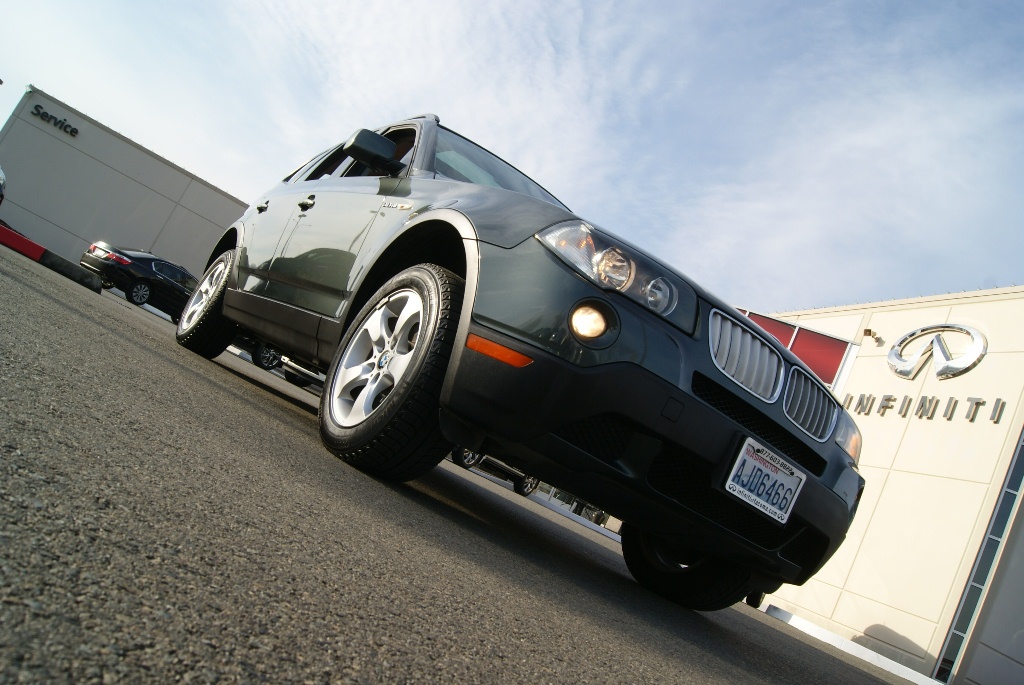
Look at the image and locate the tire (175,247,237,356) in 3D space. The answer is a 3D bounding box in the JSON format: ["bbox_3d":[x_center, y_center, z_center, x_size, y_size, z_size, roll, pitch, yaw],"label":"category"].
[{"bbox_3d":[-1.812,-0.242,4.782,0.240,0.690,0.690,31,-10,-31],"label":"tire"}]

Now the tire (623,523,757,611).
[{"bbox_3d":[0.780,0.751,3.216,0.240,0.690,0.690,31,-10,-31],"label":"tire"}]

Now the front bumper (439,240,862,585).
[{"bbox_3d":[0.597,0.354,2.337,1.840,0.570,0.500,31,-10,-31],"label":"front bumper"}]

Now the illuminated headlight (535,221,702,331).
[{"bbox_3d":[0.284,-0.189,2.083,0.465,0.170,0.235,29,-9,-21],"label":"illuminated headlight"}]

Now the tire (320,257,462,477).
[{"bbox_3d":[-0.339,0.088,2.430,0.240,0.690,0.690,31,-10,-31],"label":"tire"}]

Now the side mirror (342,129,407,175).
[{"bbox_3d":[-0.515,-0.740,2.984,0.245,0.170,0.200,31,-10,-31],"label":"side mirror"}]

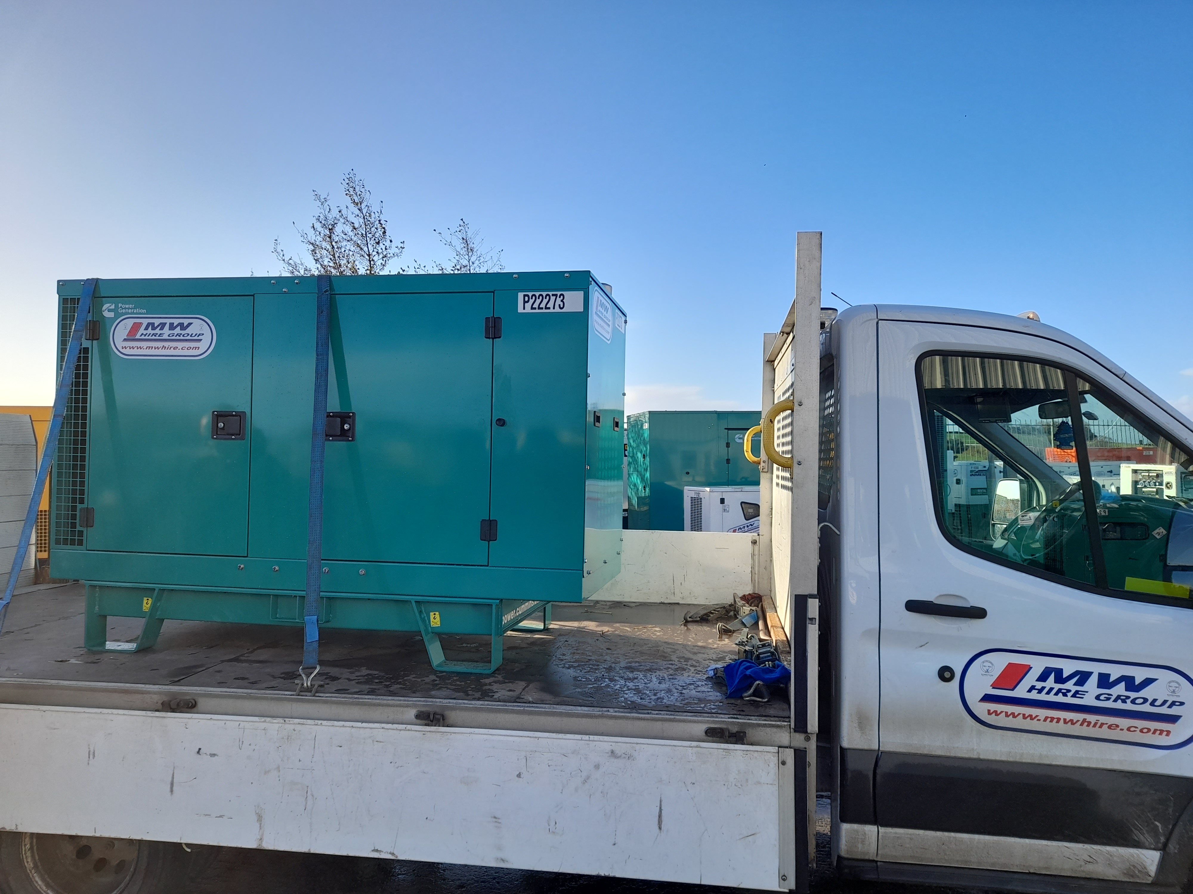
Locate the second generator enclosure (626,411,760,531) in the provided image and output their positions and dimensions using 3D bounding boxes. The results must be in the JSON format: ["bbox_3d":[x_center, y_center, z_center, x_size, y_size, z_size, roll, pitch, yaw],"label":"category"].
[{"bbox_3d":[2.300,0.770,10.450,3.670,2.300,1.070,0,-1,-11],"label":"second generator enclosure"}]

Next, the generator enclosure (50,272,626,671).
[{"bbox_3d":[-0.998,0.090,3.629,2.115,1.424,0.924,1,-1,10],"label":"generator enclosure"}]

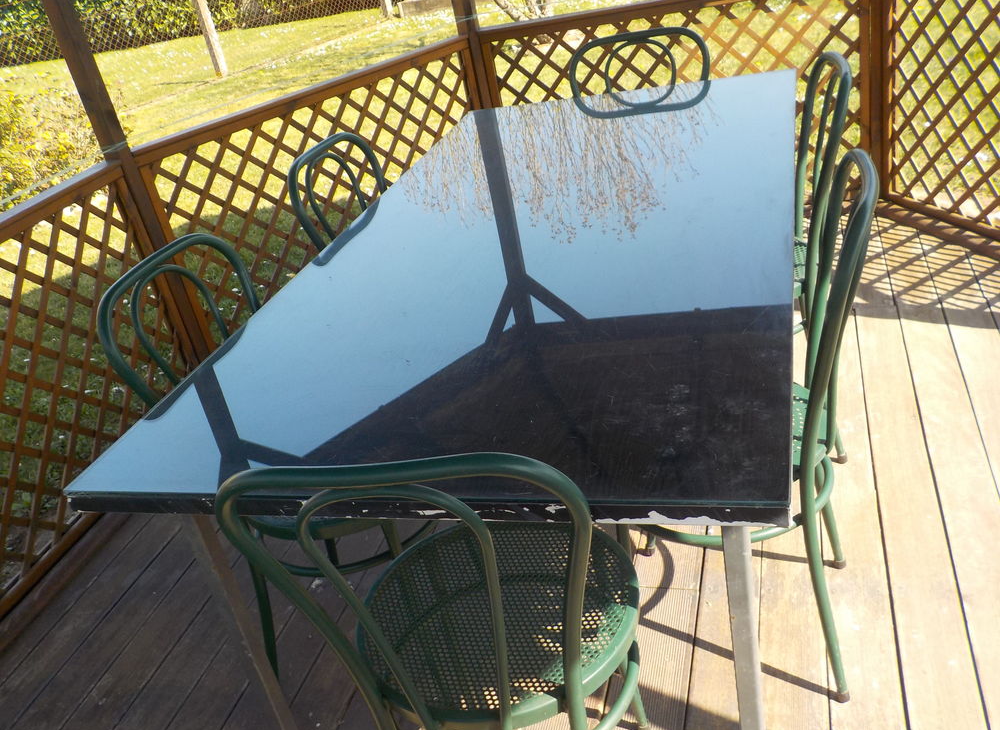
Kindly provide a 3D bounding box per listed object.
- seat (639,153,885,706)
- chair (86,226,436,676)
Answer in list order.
[{"bbox_3d":[0.393,0.113,1.480,0.464,0.888,0.412,-1,31,21],"label":"seat"},{"bbox_3d":[-0.335,0.184,1.664,0.464,0.888,0.412,-3,30,19],"label":"chair"}]

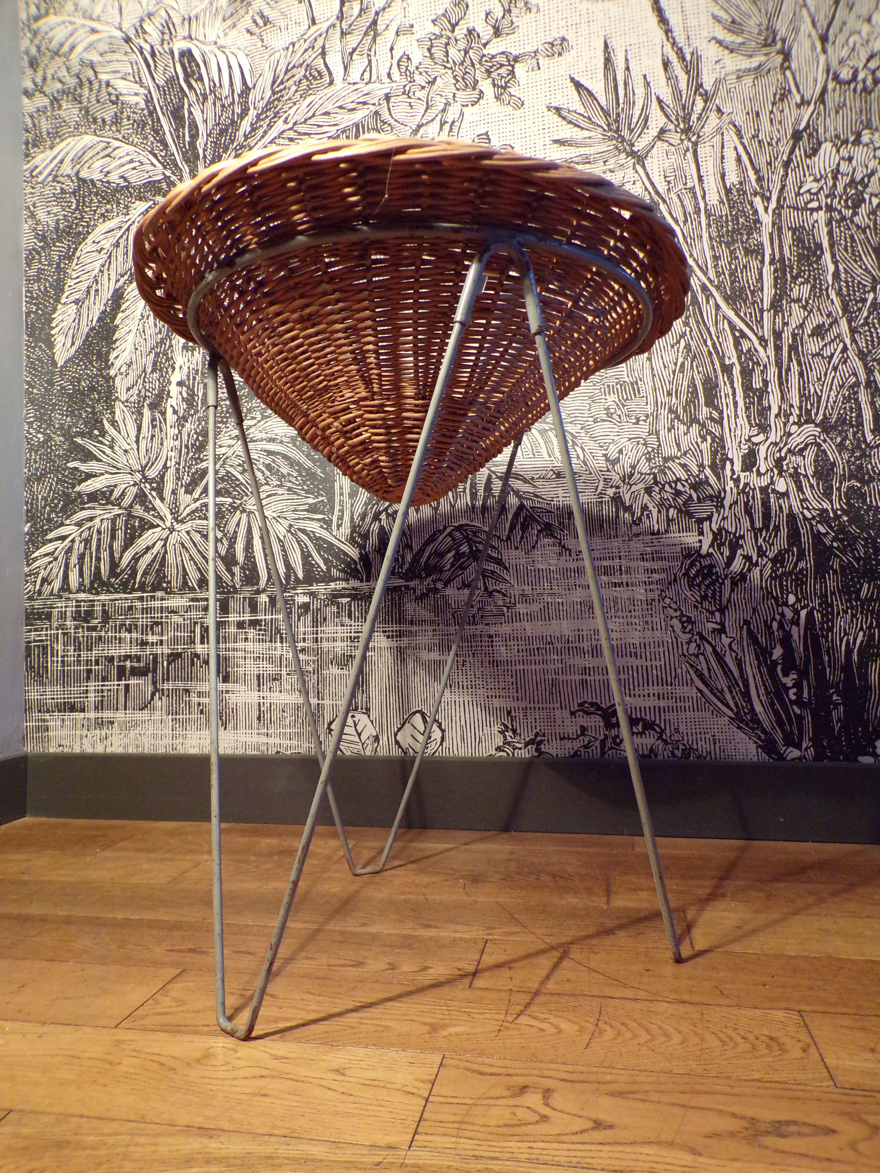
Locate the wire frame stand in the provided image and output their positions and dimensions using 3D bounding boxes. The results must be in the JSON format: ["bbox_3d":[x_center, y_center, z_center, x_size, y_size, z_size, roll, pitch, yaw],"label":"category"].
[{"bbox_3d":[-0.012,0.038,0.708,0.408,0.529,0.408,-1,-2,3],"label":"wire frame stand"}]

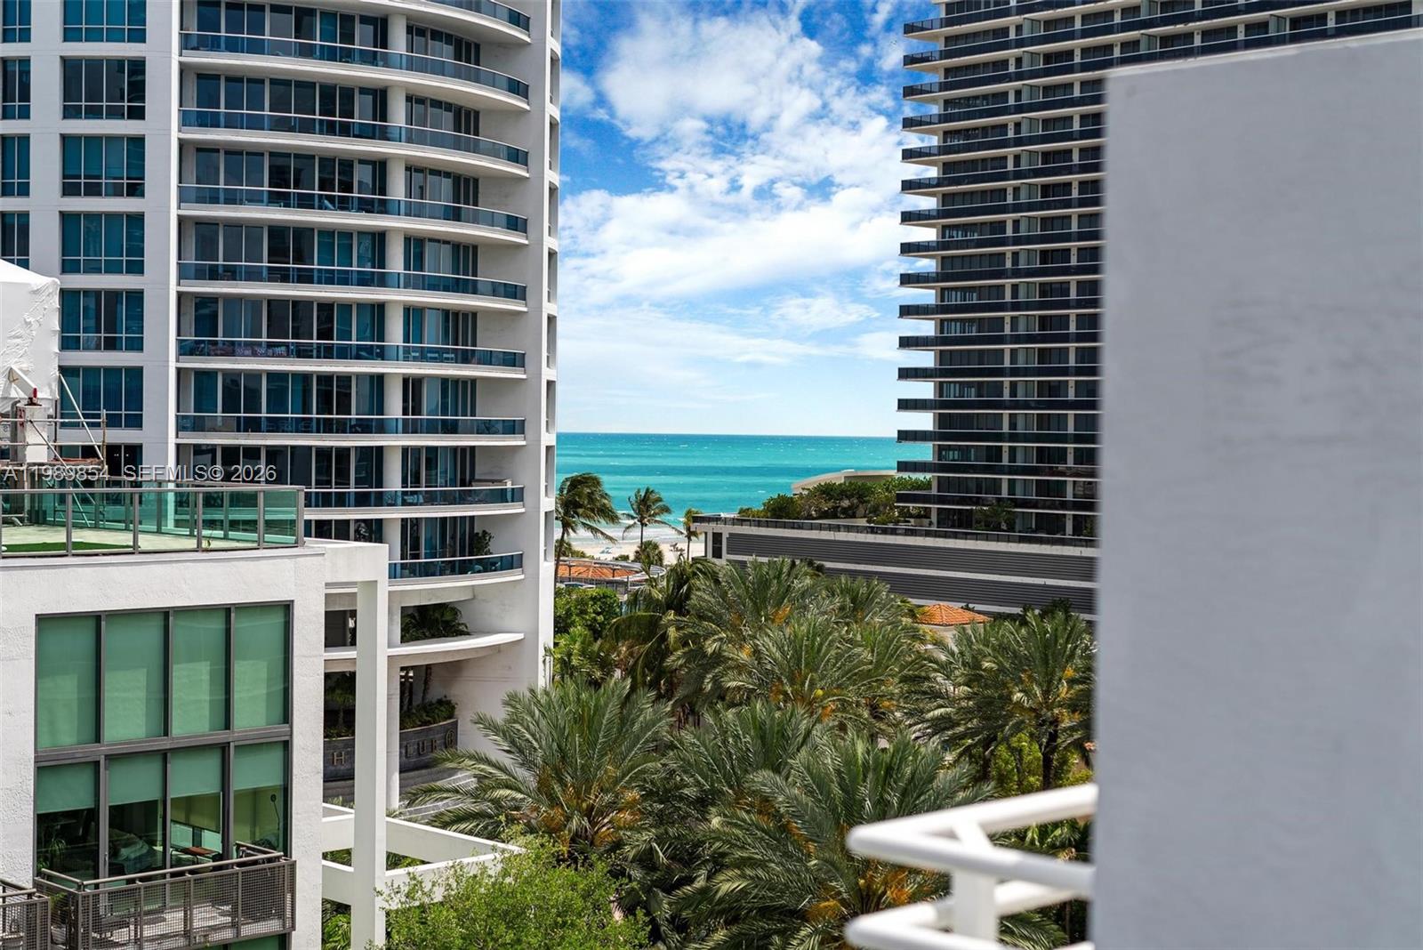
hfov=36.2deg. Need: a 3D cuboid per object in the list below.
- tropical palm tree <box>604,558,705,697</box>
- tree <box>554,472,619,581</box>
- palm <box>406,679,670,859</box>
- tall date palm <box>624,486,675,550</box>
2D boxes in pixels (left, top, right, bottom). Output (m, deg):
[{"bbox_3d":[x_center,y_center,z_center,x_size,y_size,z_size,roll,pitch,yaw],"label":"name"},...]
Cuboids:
[{"bbox_3d":[-2.759,8.175,107.085,5.400,8.200,5.400,1,1,0],"label":"tropical palm tree"},{"bbox_3d":[-11.484,5.355,190.116,6.400,11.200,6.400,1,1,0],"label":"tree"},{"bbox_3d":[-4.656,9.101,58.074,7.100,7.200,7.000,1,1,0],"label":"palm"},{"bbox_3d":[-6.876,5.264,245.082,6.000,7.900,6.000,1,1,0],"label":"tall date palm"}]

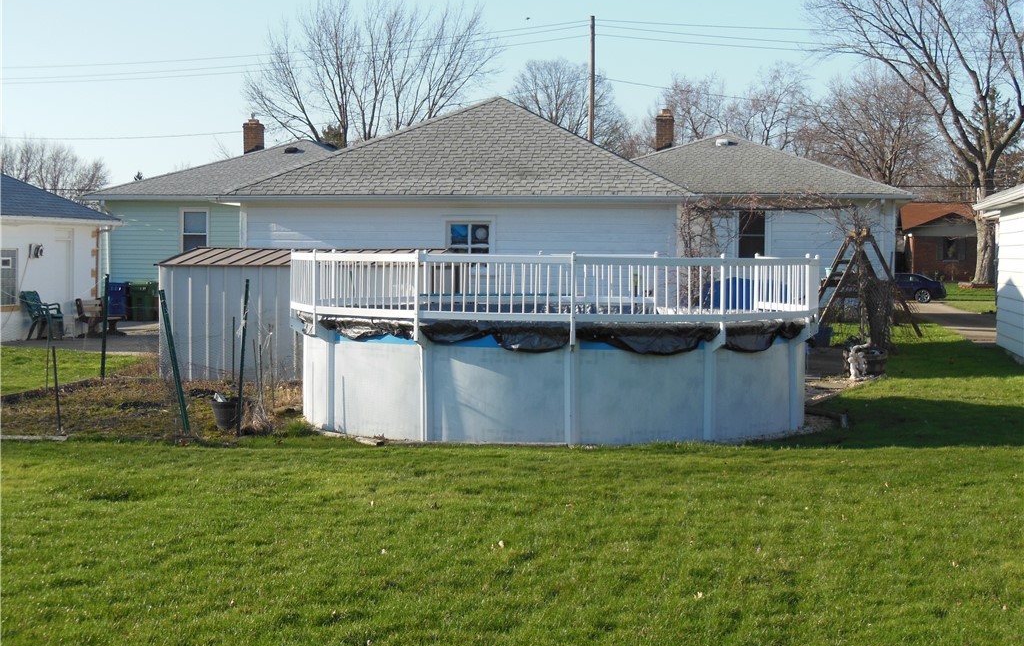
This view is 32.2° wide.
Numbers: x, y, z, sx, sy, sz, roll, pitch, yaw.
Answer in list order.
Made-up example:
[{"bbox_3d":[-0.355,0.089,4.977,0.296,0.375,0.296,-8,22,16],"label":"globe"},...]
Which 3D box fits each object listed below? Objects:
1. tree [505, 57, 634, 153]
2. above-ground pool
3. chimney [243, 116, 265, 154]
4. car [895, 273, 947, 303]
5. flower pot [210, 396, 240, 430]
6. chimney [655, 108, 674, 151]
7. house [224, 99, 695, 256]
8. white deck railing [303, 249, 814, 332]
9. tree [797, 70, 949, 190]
[{"bbox_3d":[3.492,-8.849,104.725,7.336,13.560,7.336,1,2,11],"label":"tree"},{"bbox_3d":[0.454,0.130,19.616,5.770,1.830,5.770,0,2,1],"label":"above-ground pool"},{"bbox_3d":[-7.326,-5.259,50.329,0.460,1.250,0.460,1,2,11],"label":"chimney"},{"bbox_3d":[18.059,-1.692,83.944,4.800,1.430,1.840,1,2,11],"label":"car"},{"bbox_3d":[-2.964,0.923,18.354,0.295,0.290,0.295,0,2,0],"label":"flower pot"},{"bbox_3d":[4.374,-5.407,50.320,0.470,1.350,0.470,1,2,11],"label":"chimney"},{"bbox_3d":[-0.249,-1.742,31.236,7.548,4.421,7.500,1,2,11],"label":"house"},{"bbox_3d":[0.458,-0.409,19.594,5.770,0.760,5.770,0,2,1],"label":"white deck railing"},{"bbox_3d":[19.861,-7.906,97.752,8.061,12.486,8.061,1,2,11],"label":"tree"}]

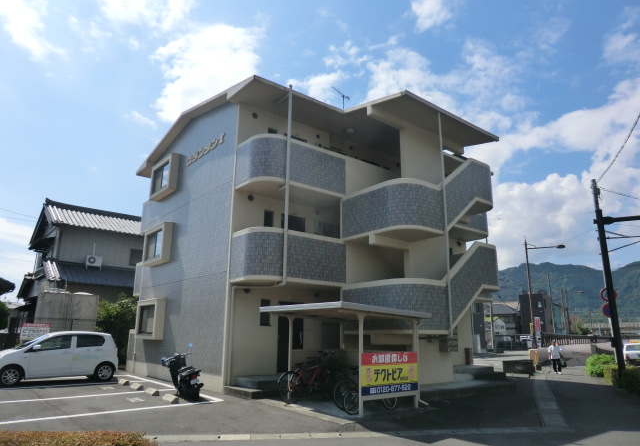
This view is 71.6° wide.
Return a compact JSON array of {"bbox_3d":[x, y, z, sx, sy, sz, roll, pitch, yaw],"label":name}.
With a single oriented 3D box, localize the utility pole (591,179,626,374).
[{"bbox_3d":[11.484,2.124,17.729,0.330,8.122,0.330,11,-17,-38],"label":"utility pole"}]

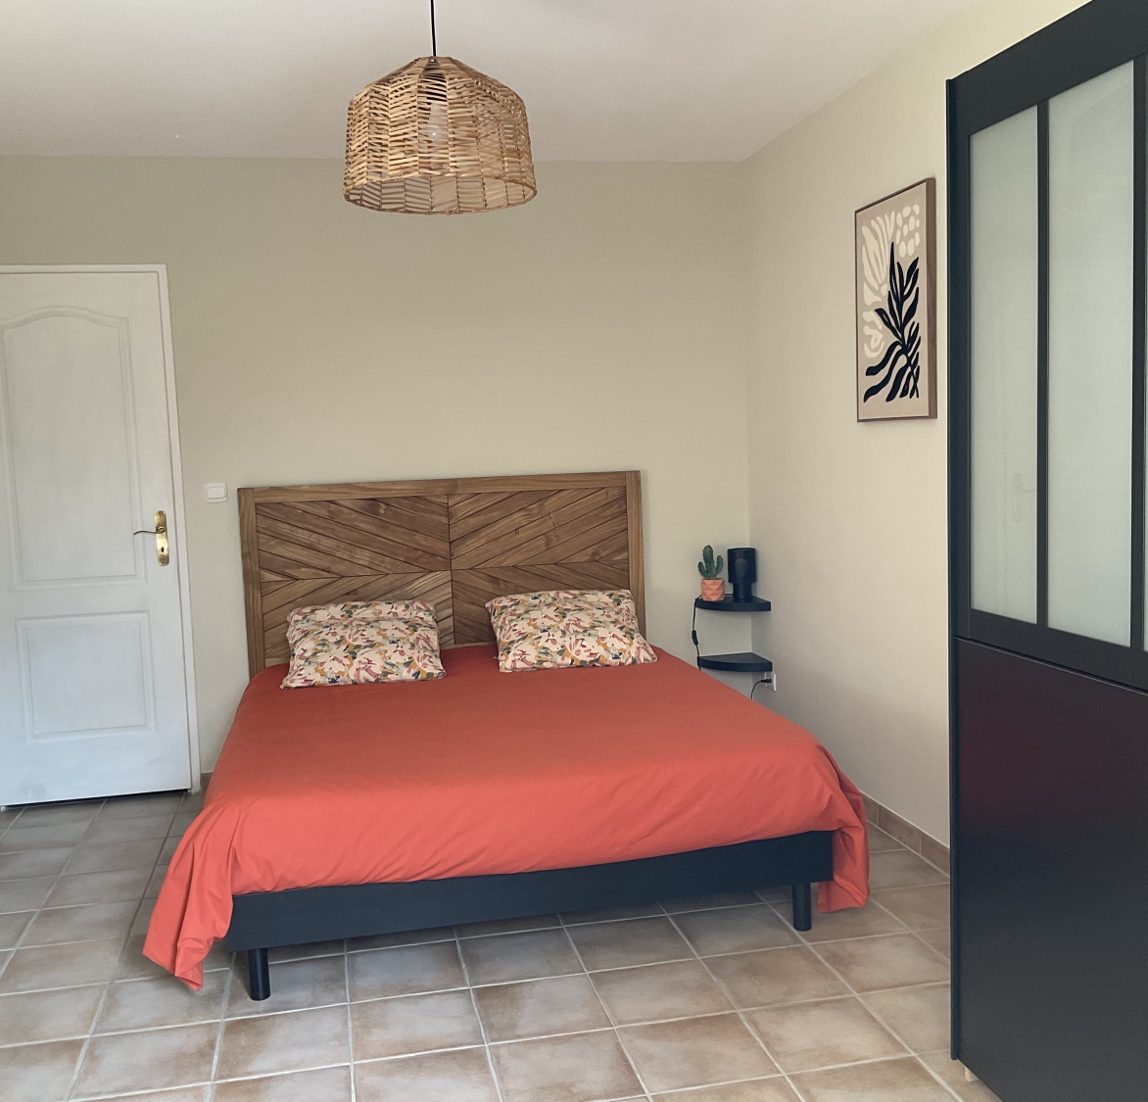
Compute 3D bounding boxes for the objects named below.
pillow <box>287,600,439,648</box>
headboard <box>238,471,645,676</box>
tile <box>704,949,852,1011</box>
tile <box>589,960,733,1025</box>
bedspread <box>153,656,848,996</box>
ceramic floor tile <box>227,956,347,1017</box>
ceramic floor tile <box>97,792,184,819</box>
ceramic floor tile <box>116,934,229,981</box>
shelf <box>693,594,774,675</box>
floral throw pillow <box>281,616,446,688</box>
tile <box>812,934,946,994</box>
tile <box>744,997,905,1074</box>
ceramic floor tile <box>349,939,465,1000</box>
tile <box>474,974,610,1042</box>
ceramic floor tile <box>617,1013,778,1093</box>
[{"bbox_3d":[-0.824,0.347,4.821,0.600,0.400,0.160,-3,-38,-12],"label":"pillow"},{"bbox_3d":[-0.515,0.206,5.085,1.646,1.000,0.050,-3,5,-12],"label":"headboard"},{"bbox_3d":[0.513,1.087,3.132,0.298,0.010,0.298,-3,6,-12],"label":"tile"},{"bbox_3d":[0.214,1.106,3.074,0.296,0.012,0.296,-3,6,-12],"label":"tile"},{"bbox_3d":[-0.324,0.709,4.126,1.955,0.514,2.025,-3,6,-12],"label":"bedspread"},{"bbox_3d":[-0.739,1.129,3.185,0.298,0.010,0.298,-3,6,-12],"label":"ceramic floor tile"},{"bbox_3d":[-1.696,1.004,4.812,0.297,0.010,0.297,-3,5,-12],"label":"ceramic floor tile"},{"bbox_3d":[-1.098,1.120,3.421,0.298,0.010,0.298,-3,6,-12],"label":"ceramic floor tile"},{"bbox_3d":[0.684,0.356,5.269,0.246,0.298,0.252,-3,6,-12],"label":"shelf"},{"bbox_3d":[-0.785,0.365,4.607,0.572,0.128,0.486,-3,24,-12],"label":"floral throw pillow"},{"bbox_3d":[0.810,1.070,3.193,0.298,0.010,0.298,-3,6,-12],"label":"tile"},{"bbox_3d":[0.571,1.107,2.820,0.297,0.010,0.297,-3,5,-12],"label":"tile"},{"bbox_3d":[-0.442,1.114,3.248,0.296,0.012,0.296,-3,6,-12],"label":"ceramic floor tile"},{"bbox_3d":[-0.082,1.121,3.010,0.298,0.010,0.298,-3,6,-12],"label":"tile"},{"bbox_3d":[0.277,1.132,2.777,0.296,0.012,0.296,-3,6,-12],"label":"ceramic floor tile"}]

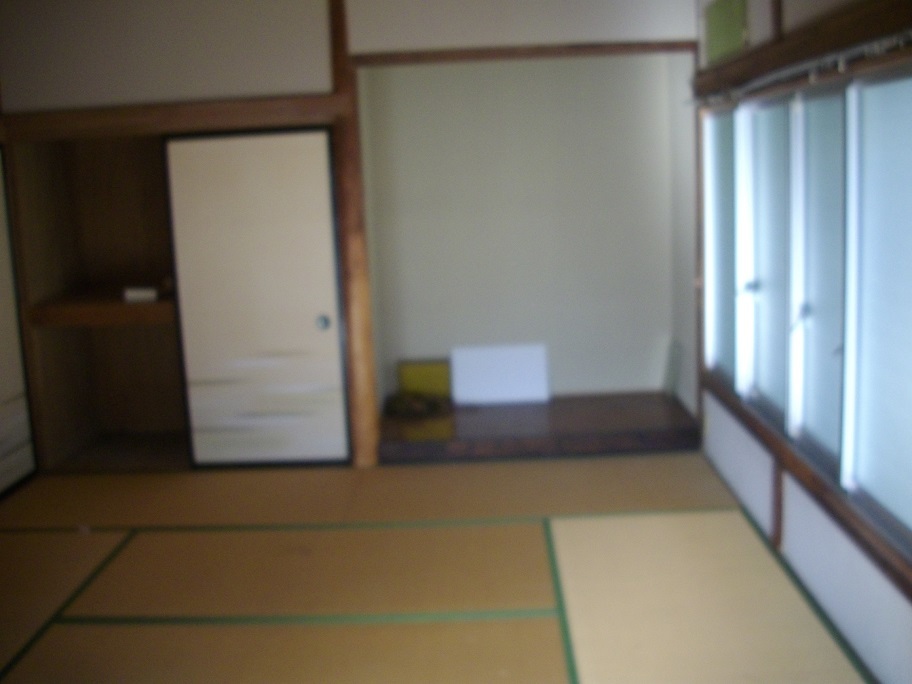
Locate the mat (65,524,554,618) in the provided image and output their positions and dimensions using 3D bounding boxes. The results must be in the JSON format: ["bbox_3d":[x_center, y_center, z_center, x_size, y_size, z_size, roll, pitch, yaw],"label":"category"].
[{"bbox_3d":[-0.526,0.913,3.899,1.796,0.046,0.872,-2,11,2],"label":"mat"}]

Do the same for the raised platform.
[{"bbox_3d":[0.447,0.476,5.508,1.668,0.135,0.837,-2,11,2],"label":"raised platform"}]

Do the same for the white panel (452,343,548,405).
[{"bbox_3d":[0.259,0.189,5.810,0.566,0.337,0.030,-2,0,2],"label":"white panel"}]

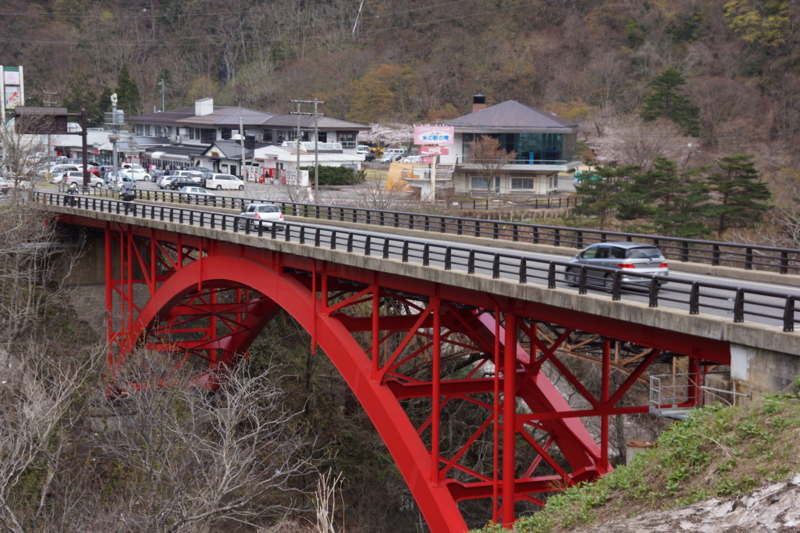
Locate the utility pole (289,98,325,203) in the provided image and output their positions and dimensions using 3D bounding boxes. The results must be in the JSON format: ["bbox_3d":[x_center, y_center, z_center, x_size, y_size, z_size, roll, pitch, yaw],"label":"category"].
[{"bbox_3d":[-8.417,-9.858,140.000,3.200,10.500,0.600,0,6,0],"label":"utility pole"}]

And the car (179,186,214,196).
[{"bbox_3d":[-20.343,-7.269,157.000,4.300,1.460,1.700,-3,6,-29],"label":"car"}]

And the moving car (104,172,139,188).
[{"bbox_3d":[-32.594,-9.971,182.000,1.670,1.500,3.700,5,7,40],"label":"moving car"}]

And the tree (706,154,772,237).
[{"bbox_3d":[26.416,-5.602,121.000,5.000,6.400,5.200,0,6,0],"label":"tree"}]

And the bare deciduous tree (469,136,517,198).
[{"bbox_3d":[9.734,-10.356,164.000,5.100,6.900,4.900,1,5,0],"label":"bare deciduous tree"}]

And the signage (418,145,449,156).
[{"bbox_3d":[3.434,-11.755,158.000,3.100,0.870,0.300,2,5,10],"label":"signage"}]

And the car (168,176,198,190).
[{"bbox_3d":[-24.323,-9.477,178.000,3.600,1.480,1.500,-3,6,-35],"label":"car"}]

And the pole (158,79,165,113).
[{"bbox_3d":[-35.200,-21.002,230.000,0.900,13.500,0.500,1,5,0],"label":"pole"}]

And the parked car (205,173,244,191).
[{"bbox_3d":[-19.949,-9.665,178.500,4.750,1.830,1.800,-3,6,-33],"label":"parked car"}]

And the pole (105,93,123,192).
[{"bbox_3d":[-30.056,-13.077,164.000,1.900,10.400,1.400,1,5,0],"label":"pole"}]

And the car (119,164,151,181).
[{"bbox_3d":[-33.634,-11.591,197.000,4.500,1.480,1.750,-3,6,-32],"label":"car"}]

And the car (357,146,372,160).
[{"bbox_3d":[-6.873,-20.856,285.000,4.600,2.100,1.800,0,5,-10],"label":"car"}]

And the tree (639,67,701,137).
[{"bbox_3d":[40.355,-24.019,232.000,8.500,12.000,9.000,0,6,0],"label":"tree"}]

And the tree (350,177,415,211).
[{"bbox_3d":[-1.530,-6.209,136.000,5.000,3.500,5.500,0,6,0],"label":"tree"}]

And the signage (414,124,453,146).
[{"bbox_3d":[3.350,-12.720,151.000,3.850,1.800,0.300,0,6,2],"label":"signage"}]

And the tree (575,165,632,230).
[{"bbox_3d":[16.407,-5.672,126.000,4.500,5.300,4.600,0,6,0],"label":"tree"}]

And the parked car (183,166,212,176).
[{"bbox_3d":[-25.786,-12.124,201.000,4.400,1.500,1.750,-3,6,-30],"label":"parked car"}]

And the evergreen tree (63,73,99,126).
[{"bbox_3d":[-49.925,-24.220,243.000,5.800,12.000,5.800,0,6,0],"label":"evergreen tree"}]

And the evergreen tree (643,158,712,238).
[{"bbox_3d":[23.555,-5.772,132.000,6.200,7.000,6.000,1,5,0],"label":"evergreen tree"}]

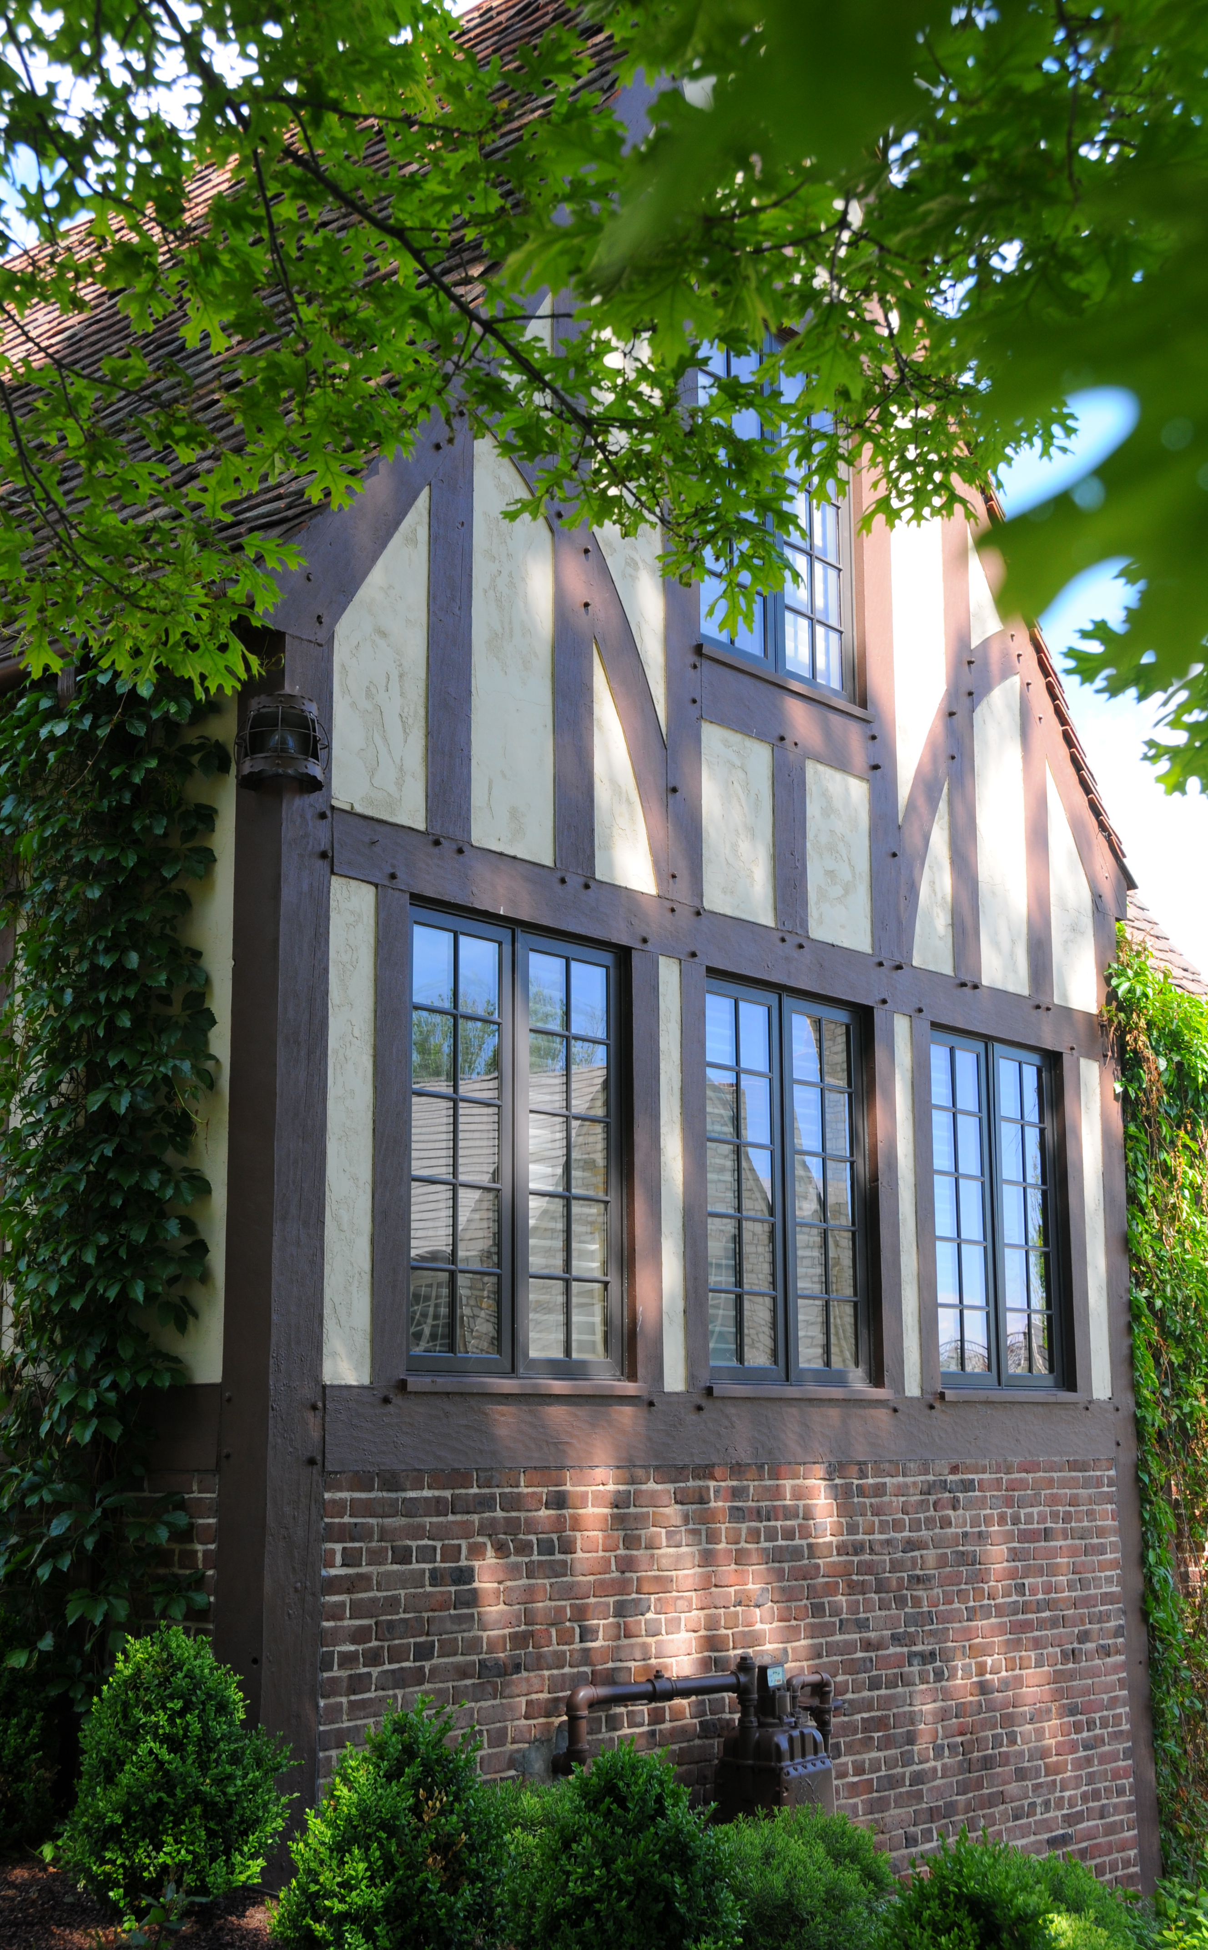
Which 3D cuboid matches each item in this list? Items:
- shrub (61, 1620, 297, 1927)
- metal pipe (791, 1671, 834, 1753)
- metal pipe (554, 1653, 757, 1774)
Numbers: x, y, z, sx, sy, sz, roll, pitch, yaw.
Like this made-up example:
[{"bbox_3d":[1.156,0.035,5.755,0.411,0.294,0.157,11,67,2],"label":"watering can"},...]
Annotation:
[{"bbox_3d":[-1.104,2.052,5.890,0.577,0.708,0.577,0,-12,-3],"label":"shrub"},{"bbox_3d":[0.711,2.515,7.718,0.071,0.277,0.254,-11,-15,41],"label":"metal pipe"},{"bbox_3d":[0.176,2.329,7.192,0.132,0.292,0.925,-11,-15,41],"label":"metal pipe"}]

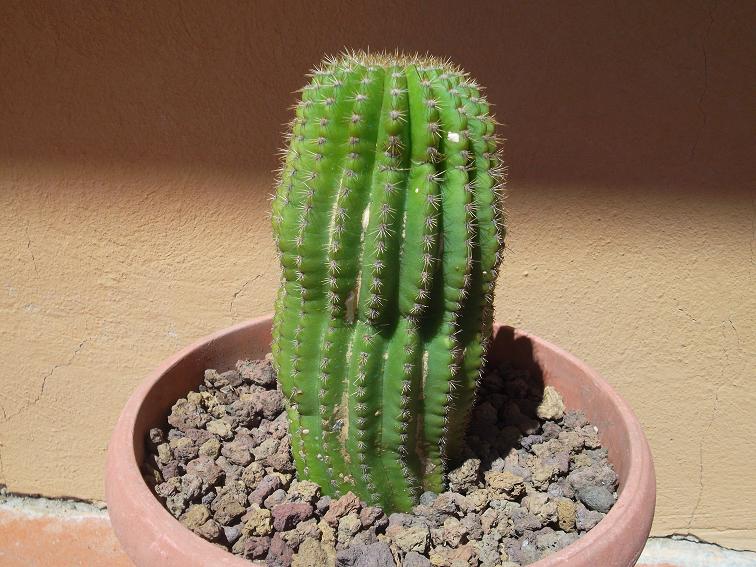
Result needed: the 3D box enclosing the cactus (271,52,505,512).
[{"bbox_3d":[0.006,-0.003,0.515,0.145,0.271,0.145,2,24,0],"label":"cactus"}]

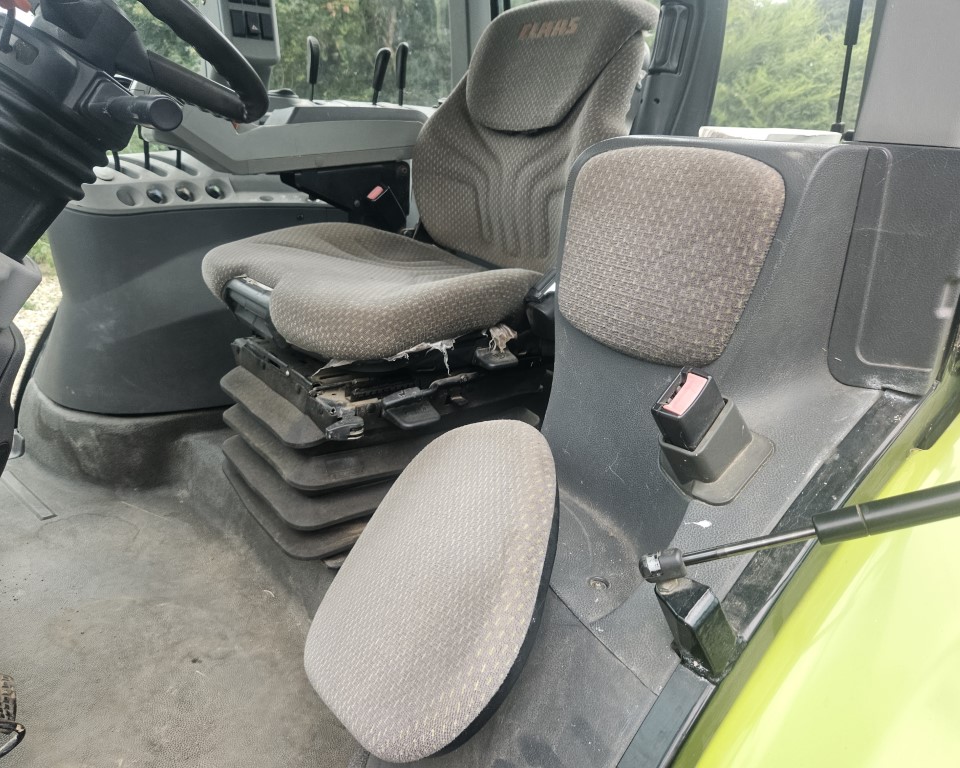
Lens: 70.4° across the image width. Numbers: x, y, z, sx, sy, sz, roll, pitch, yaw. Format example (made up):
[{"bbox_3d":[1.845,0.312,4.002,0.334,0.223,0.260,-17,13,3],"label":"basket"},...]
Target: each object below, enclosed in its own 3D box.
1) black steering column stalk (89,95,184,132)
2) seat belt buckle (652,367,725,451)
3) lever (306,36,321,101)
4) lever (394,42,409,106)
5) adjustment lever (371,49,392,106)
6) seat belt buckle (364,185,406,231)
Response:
[{"bbox_3d":[-0.354,-0.276,0.691,0.132,0.032,0.032,17,30,33],"label":"black steering column stalk"},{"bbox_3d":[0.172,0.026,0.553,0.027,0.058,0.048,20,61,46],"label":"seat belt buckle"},{"bbox_3d":[-0.385,-0.728,1.570,0.023,0.130,0.024,21,23,37],"label":"lever"},{"bbox_3d":[-0.192,-0.760,1.670,0.023,0.138,0.024,21,25,37],"label":"lever"},{"bbox_3d":[-0.240,-0.746,1.650,0.023,0.130,0.024,21,14,37],"label":"adjustment lever"},{"bbox_3d":[-0.202,-0.381,1.456,0.027,0.080,0.048,36,78,33],"label":"seat belt buckle"}]

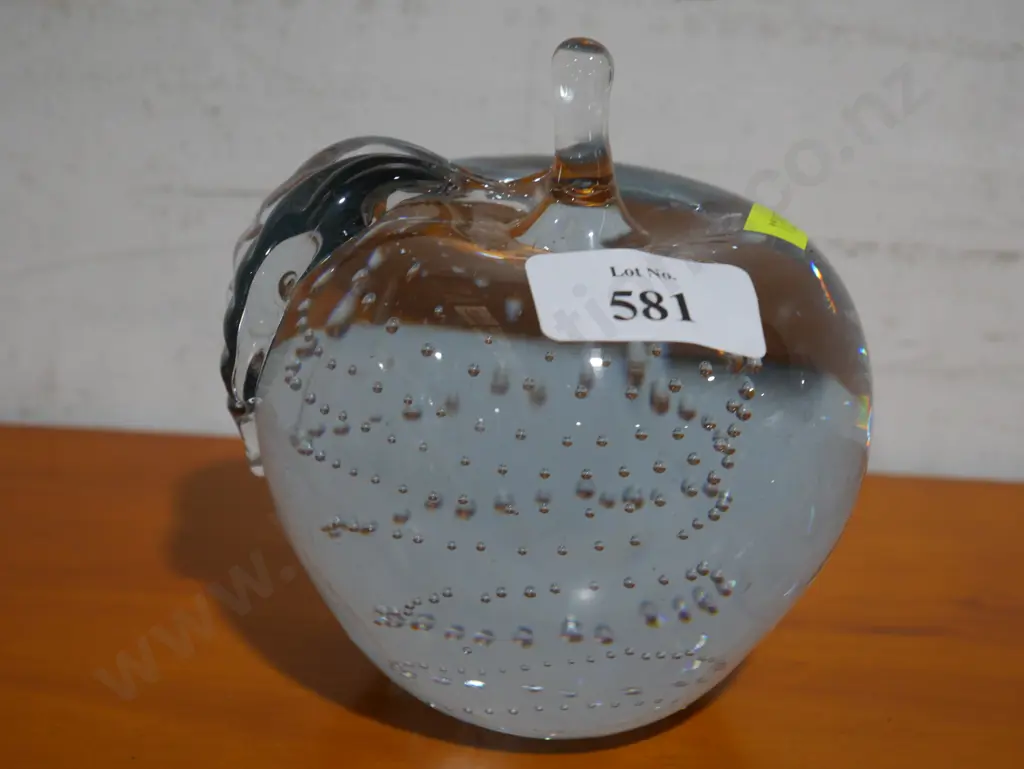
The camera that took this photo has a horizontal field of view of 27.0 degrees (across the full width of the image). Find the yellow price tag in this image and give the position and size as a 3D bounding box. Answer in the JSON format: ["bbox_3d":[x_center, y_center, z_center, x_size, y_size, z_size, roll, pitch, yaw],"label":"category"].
[{"bbox_3d":[0.050,-0.029,0.400,0.013,0.003,0.018,19,18,-1],"label":"yellow price tag"}]

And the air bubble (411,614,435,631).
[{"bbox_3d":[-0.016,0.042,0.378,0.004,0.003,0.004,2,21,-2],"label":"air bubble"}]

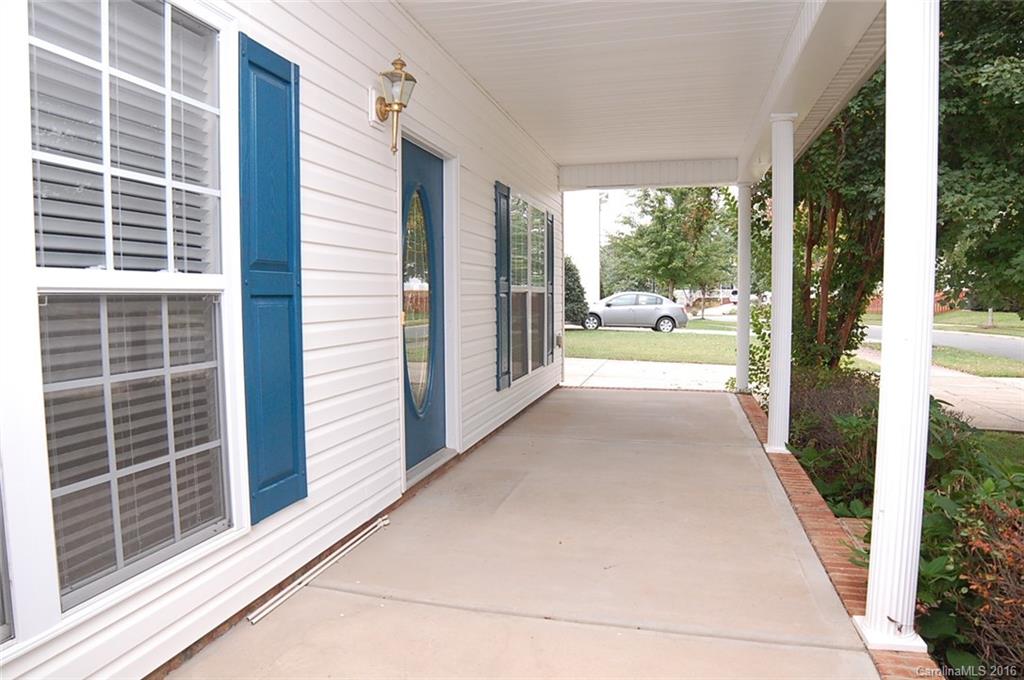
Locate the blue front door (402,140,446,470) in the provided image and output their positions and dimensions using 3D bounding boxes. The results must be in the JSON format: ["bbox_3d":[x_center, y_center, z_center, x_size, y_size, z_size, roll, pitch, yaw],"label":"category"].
[{"bbox_3d":[-0.606,-0.209,3.774,0.050,2.030,0.900,1,4,16],"label":"blue front door"}]

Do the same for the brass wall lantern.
[{"bbox_3d":[-0.584,-1.194,3.027,0.180,0.490,0.155,1,4,16],"label":"brass wall lantern"}]

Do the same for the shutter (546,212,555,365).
[{"bbox_3d":[0.463,-0.593,7.141,0.035,1.800,0.320,1,4,16],"label":"shutter"}]

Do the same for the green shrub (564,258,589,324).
[{"bbox_3d":[1.900,-1.630,20.300,1.500,2.400,1.500,1,4,16],"label":"green shrub"}]

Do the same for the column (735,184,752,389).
[{"bbox_3d":[2.839,-0.636,7.273,0.190,2.560,0.190,1,4,16],"label":"column"}]

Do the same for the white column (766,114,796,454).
[{"bbox_3d":[2.014,-0.423,4.444,0.190,2.560,0.190,1,4,16],"label":"white column"}]

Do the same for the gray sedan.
[{"bbox_3d":[4.446,-1.052,22.250,4.570,1.490,1.780,2,5,16],"label":"gray sedan"}]

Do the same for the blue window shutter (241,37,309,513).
[{"bbox_3d":[-0.906,-0.213,2.273,0.035,1.800,0.325,1,4,16],"label":"blue window shutter"}]

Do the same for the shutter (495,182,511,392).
[{"bbox_3d":[-0.073,-0.454,5.250,0.035,1.800,0.330,1,4,16],"label":"shutter"}]

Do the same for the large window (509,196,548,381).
[{"bbox_3d":[0.178,-0.532,6.226,0.080,1.780,1.580,1,4,16],"label":"large window"}]

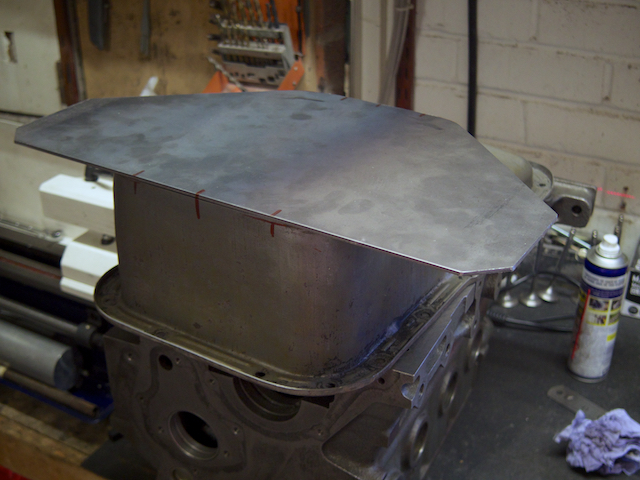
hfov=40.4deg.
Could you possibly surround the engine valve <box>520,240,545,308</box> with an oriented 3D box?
[{"bbox_3d":[0.324,0.043,1.308,0.036,0.118,0.036,7,27,14],"label":"engine valve"}]

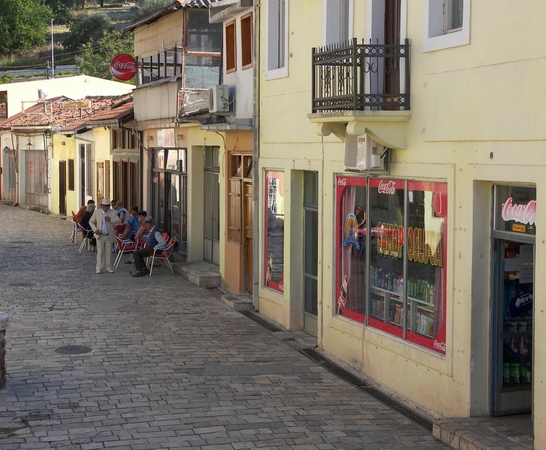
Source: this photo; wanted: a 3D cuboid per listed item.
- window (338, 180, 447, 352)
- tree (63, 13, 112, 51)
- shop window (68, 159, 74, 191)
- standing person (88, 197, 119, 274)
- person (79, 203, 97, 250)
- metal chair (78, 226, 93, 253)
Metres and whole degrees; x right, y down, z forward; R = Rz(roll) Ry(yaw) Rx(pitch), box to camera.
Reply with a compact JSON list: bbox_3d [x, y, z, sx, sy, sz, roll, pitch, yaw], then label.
[{"bbox_3d":[1.573,0.410,16.657,0.200,2.200,3.840,-1,4,-18],"label":"window"},{"bbox_3d":[-19.283,-20.224,125.000,5.200,4.000,4.800,-1,4,-9],"label":"tree"},{"bbox_3d":[-7.245,-1.794,43.000,0.120,1.120,1.000,-1,4,-20],"label":"shop window"},{"bbox_3d":[-3.736,0.249,26.600,0.650,1.700,0.420,-1,4,-12],"label":"standing person"},{"bbox_3d":[-4.848,0.077,31.618,0.660,1.270,0.500,-1,4,-19],"label":"person"},{"bbox_3d":[-4.867,0.301,31.582,0.570,0.830,0.550,-1,4,-17],"label":"metal chair"}]

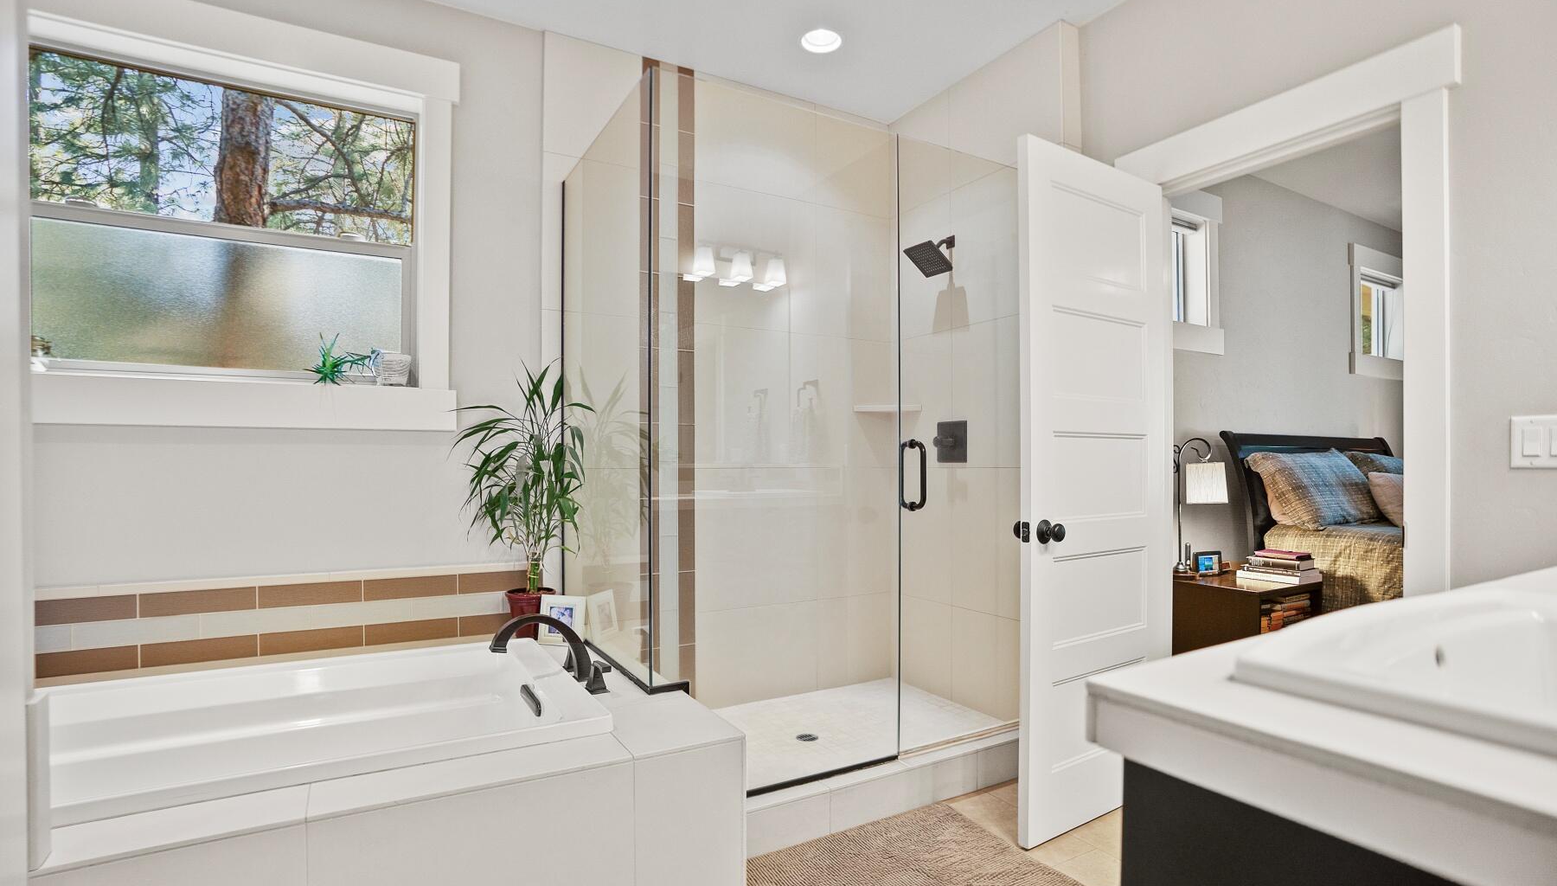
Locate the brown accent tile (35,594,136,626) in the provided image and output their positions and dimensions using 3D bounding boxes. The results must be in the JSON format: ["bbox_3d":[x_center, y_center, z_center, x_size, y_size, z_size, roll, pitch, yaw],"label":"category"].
[{"bbox_3d":[-2.077,0.496,2.049,0.270,0.073,0.010,0,0,-28],"label":"brown accent tile"}]

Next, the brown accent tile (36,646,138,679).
[{"bbox_3d":[-2.075,0.651,2.051,0.270,0.073,0.010,0,0,-28],"label":"brown accent tile"}]

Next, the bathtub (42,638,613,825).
[{"bbox_3d":[-1.278,0.902,1.685,1.550,0.480,0.842,0,0,-28],"label":"bathtub"}]

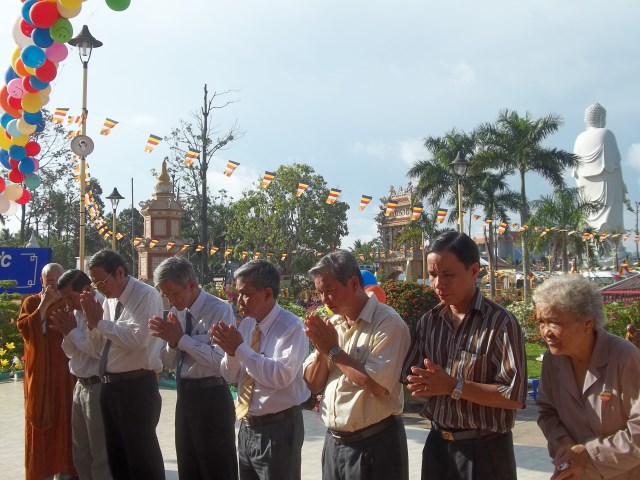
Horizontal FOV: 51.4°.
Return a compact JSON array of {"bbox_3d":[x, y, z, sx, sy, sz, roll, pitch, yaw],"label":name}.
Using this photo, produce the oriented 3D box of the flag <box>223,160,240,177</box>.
[{"bbox_3d":[-1.369,-1.106,10.300,0.240,0.250,0.060,1,-2,-20],"label":"flag"}]

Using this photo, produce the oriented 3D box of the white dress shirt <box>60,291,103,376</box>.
[{"bbox_3d":[-1.287,0.527,3.750,0.380,0.500,0.460,2,-4,-41],"label":"white dress shirt"}]

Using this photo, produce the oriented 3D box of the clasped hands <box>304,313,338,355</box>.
[{"bbox_3d":[0.005,0.316,2.250,0.130,0.150,0.100,3,-4,-44],"label":"clasped hands"}]

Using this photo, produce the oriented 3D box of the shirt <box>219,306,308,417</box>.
[{"bbox_3d":[-0.224,0.491,2.780,0.380,0.490,0.470,2,-3,-40],"label":"shirt"}]

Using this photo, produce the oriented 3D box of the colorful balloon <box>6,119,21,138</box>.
[{"bbox_3d":[-3.980,-1.457,8.700,0.250,0.260,0.250,0,-3,0],"label":"colorful balloon"}]

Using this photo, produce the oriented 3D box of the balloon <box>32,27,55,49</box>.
[{"bbox_3d":[-3.157,-2.312,7.600,0.250,0.260,0.250,0,-3,0],"label":"balloon"}]

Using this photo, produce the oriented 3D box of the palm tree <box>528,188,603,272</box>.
[{"bbox_3d":[11.085,0.443,29.831,3.400,5.540,3.300,0,-3,0],"label":"palm tree"}]

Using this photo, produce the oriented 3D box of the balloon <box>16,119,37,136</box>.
[{"bbox_3d":[-3.522,-1.370,8.000,0.240,0.240,0.240,1,-3,-22],"label":"balloon"}]

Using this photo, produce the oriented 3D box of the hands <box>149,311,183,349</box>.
[{"bbox_3d":[-0.696,0.411,3.020,0.150,0.160,0.100,2,-4,-37],"label":"hands"}]

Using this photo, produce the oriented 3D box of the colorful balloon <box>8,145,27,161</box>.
[{"bbox_3d":[-3.905,-1.124,8.600,0.230,0.230,0.230,1,-3,-22],"label":"colorful balloon"}]

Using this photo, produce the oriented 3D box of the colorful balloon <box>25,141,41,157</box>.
[{"bbox_3d":[-3.659,-1.162,8.500,0.201,0.211,0.201,0,-2,0],"label":"colorful balloon"}]

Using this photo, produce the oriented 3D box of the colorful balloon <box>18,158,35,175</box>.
[{"bbox_3d":[-4.365,-1.093,9.900,0.245,0.255,0.245,0,-3,0],"label":"colorful balloon"}]

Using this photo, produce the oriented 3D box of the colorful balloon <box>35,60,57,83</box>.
[{"bbox_3d":[-2.917,-1.808,7.100,0.240,0.250,0.240,1,-3,-22],"label":"colorful balloon"}]

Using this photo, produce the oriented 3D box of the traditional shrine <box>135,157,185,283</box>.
[{"bbox_3d":[-7.918,-0.434,34.000,3.000,7.300,3.000,0,-3,0],"label":"traditional shrine"}]

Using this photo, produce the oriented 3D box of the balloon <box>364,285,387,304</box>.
[{"bbox_3d":[0.519,0.548,6.400,0.250,0.260,0.250,0,-3,0],"label":"balloon"}]

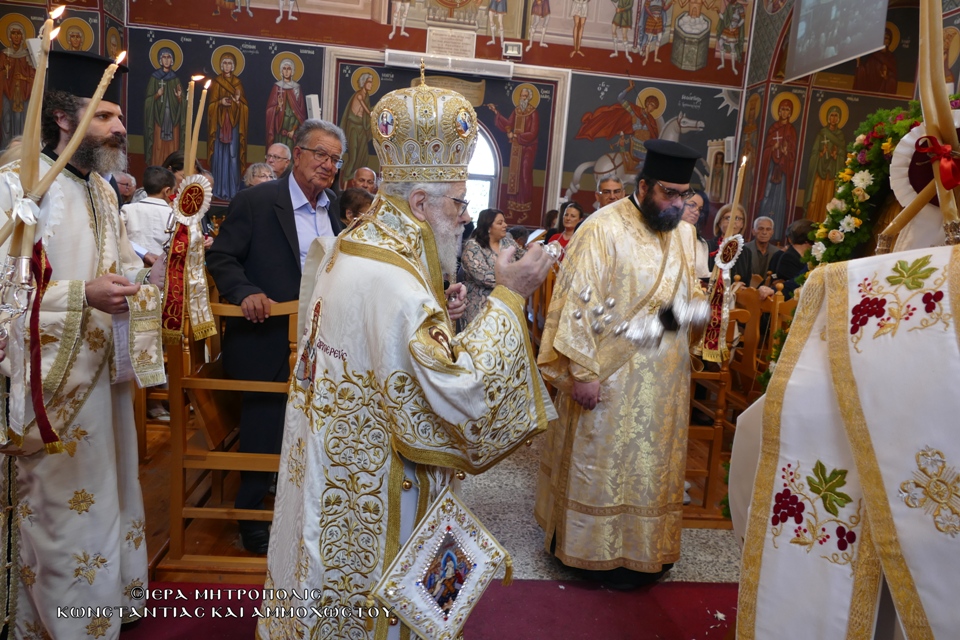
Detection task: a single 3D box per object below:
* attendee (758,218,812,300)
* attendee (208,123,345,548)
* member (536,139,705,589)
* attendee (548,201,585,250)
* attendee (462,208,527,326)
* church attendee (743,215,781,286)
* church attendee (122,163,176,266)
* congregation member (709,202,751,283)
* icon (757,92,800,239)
[{"bbox_3d":[2.246,0.071,4.906,0.420,1.609,0.500,10,9,36],"label":"attendee"},{"bbox_3d":[-0.790,0.086,2.596,0.560,1.730,0.430,-1,9,-36],"label":"attendee"},{"bbox_3d":[0.608,0.190,2.719,0.600,1.800,0.480,-1,9,-33],"label":"member"},{"bbox_3d":[0.673,-0.168,5.658,0.440,1.640,0.300,4,8,0],"label":"attendee"},{"bbox_3d":[0.004,-0.068,5.000,0.360,1.513,0.460,11,10,40],"label":"attendee"},{"bbox_3d":[2.263,-0.041,5.609,0.480,1.646,0.320,7,8,17],"label":"church attendee"},{"bbox_3d":[-1.862,-0.326,3.771,0.330,1.080,0.240,5,8,6],"label":"church attendee"},{"bbox_3d":[1.671,0.023,4.710,0.460,1.667,0.320,6,8,8],"label":"congregation member"},{"bbox_3d":[2.848,-1.462,6.350,0.340,1.361,0.030,4,8,-6],"label":"icon"}]

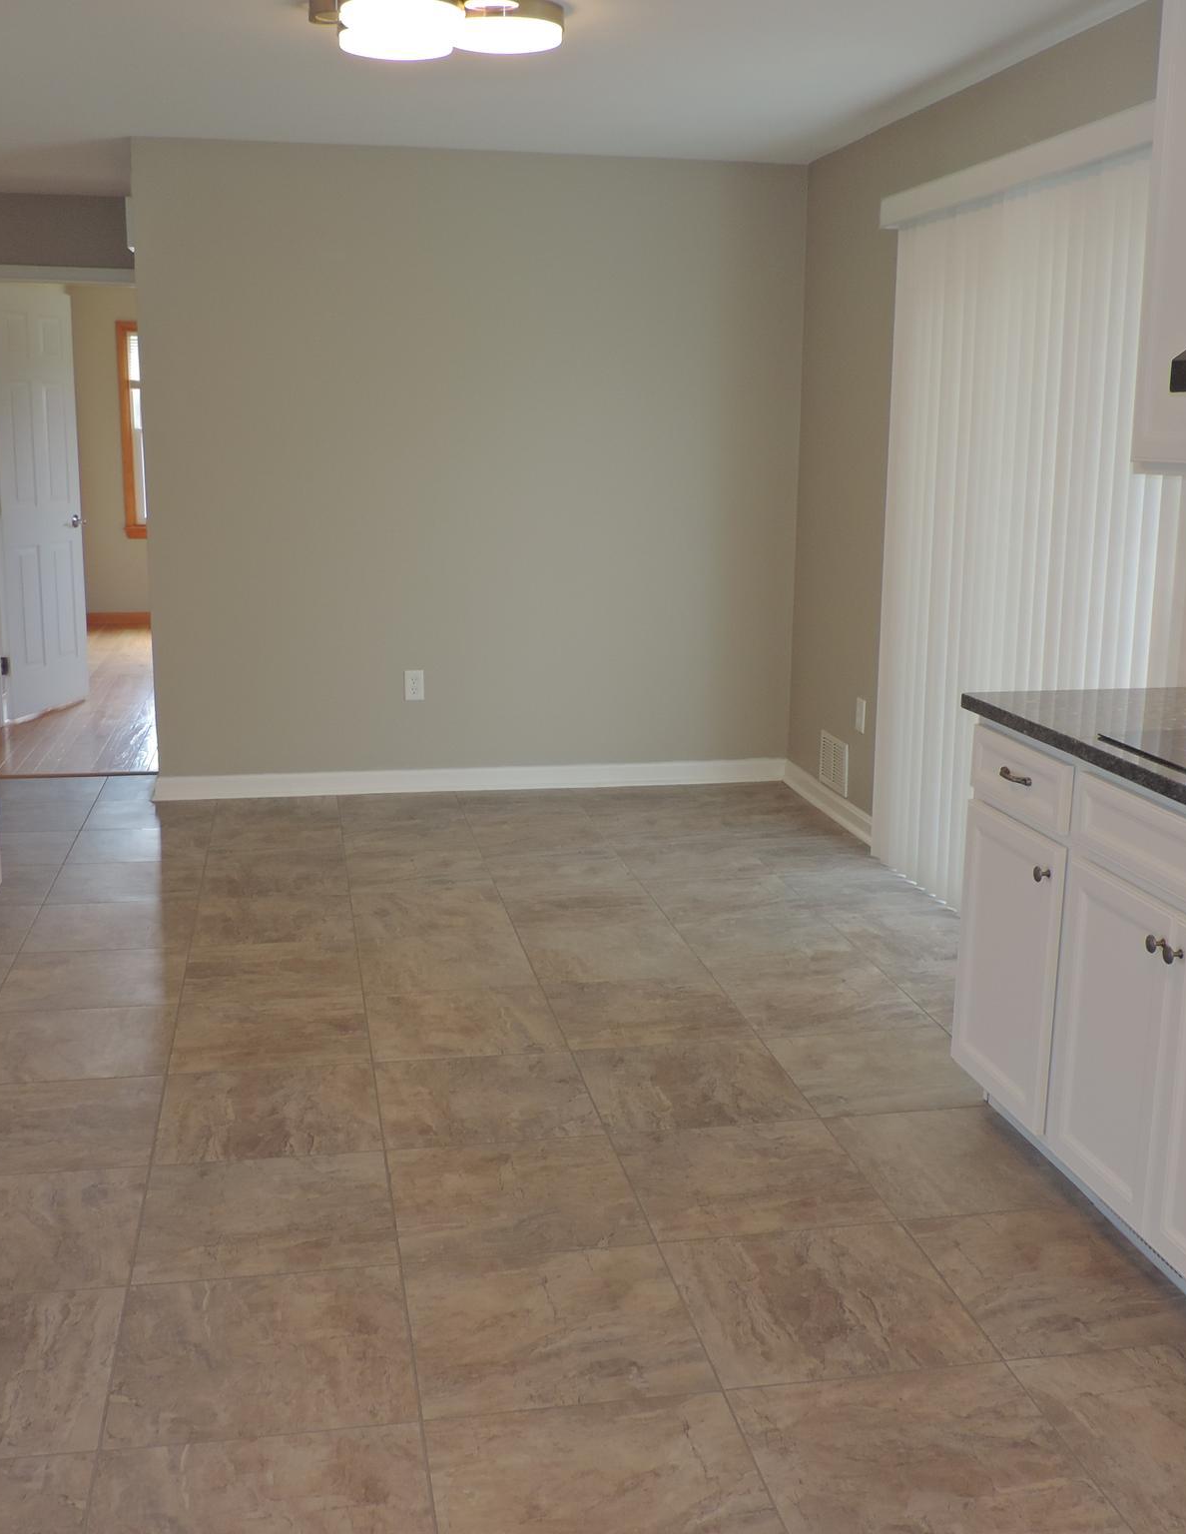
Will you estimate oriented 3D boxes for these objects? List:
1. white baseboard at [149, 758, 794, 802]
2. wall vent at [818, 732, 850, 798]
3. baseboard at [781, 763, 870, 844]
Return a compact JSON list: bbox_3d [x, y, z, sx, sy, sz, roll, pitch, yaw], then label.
[{"bbox_3d":[-0.456,0.047,6.625,2.550,0.097,0.017,-2,12,-10],"label":"white baseboard"},{"bbox_3d":[0.910,-0.016,6.236,0.014,0.190,0.345,-2,12,-10],"label":"wall vent"},{"bbox_3d":[0.897,0.124,6.328,0.017,0.098,1.090,-2,12,-10],"label":"baseboard"}]

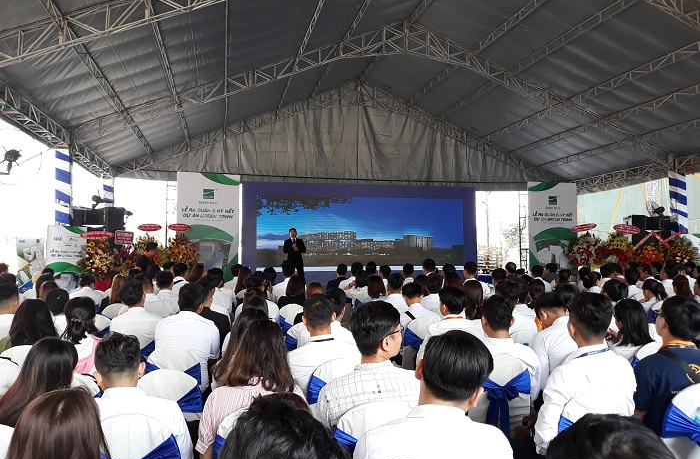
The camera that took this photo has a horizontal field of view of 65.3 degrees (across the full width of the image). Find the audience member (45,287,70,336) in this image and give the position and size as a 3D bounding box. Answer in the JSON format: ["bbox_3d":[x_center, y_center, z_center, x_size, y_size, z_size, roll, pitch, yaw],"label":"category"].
[{"bbox_3d":[-2.287,1.068,4.370,0.480,1.220,0.720,0,-2,-13],"label":"audience member"}]

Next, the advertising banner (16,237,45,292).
[{"bbox_3d":[-7.006,1.104,11.964,0.570,1.810,0.060,1,-3,-25],"label":"advertising banner"}]

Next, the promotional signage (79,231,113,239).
[{"bbox_3d":[-5.272,0.125,11.400,0.690,0.170,0.040,0,-3,-12],"label":"promotional signage"}]

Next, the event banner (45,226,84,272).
[{"bbox_3d":[-6.037,0.964,11.659,0.750,2.060,0.060,1,-3,-26],"label":"event banner"}]

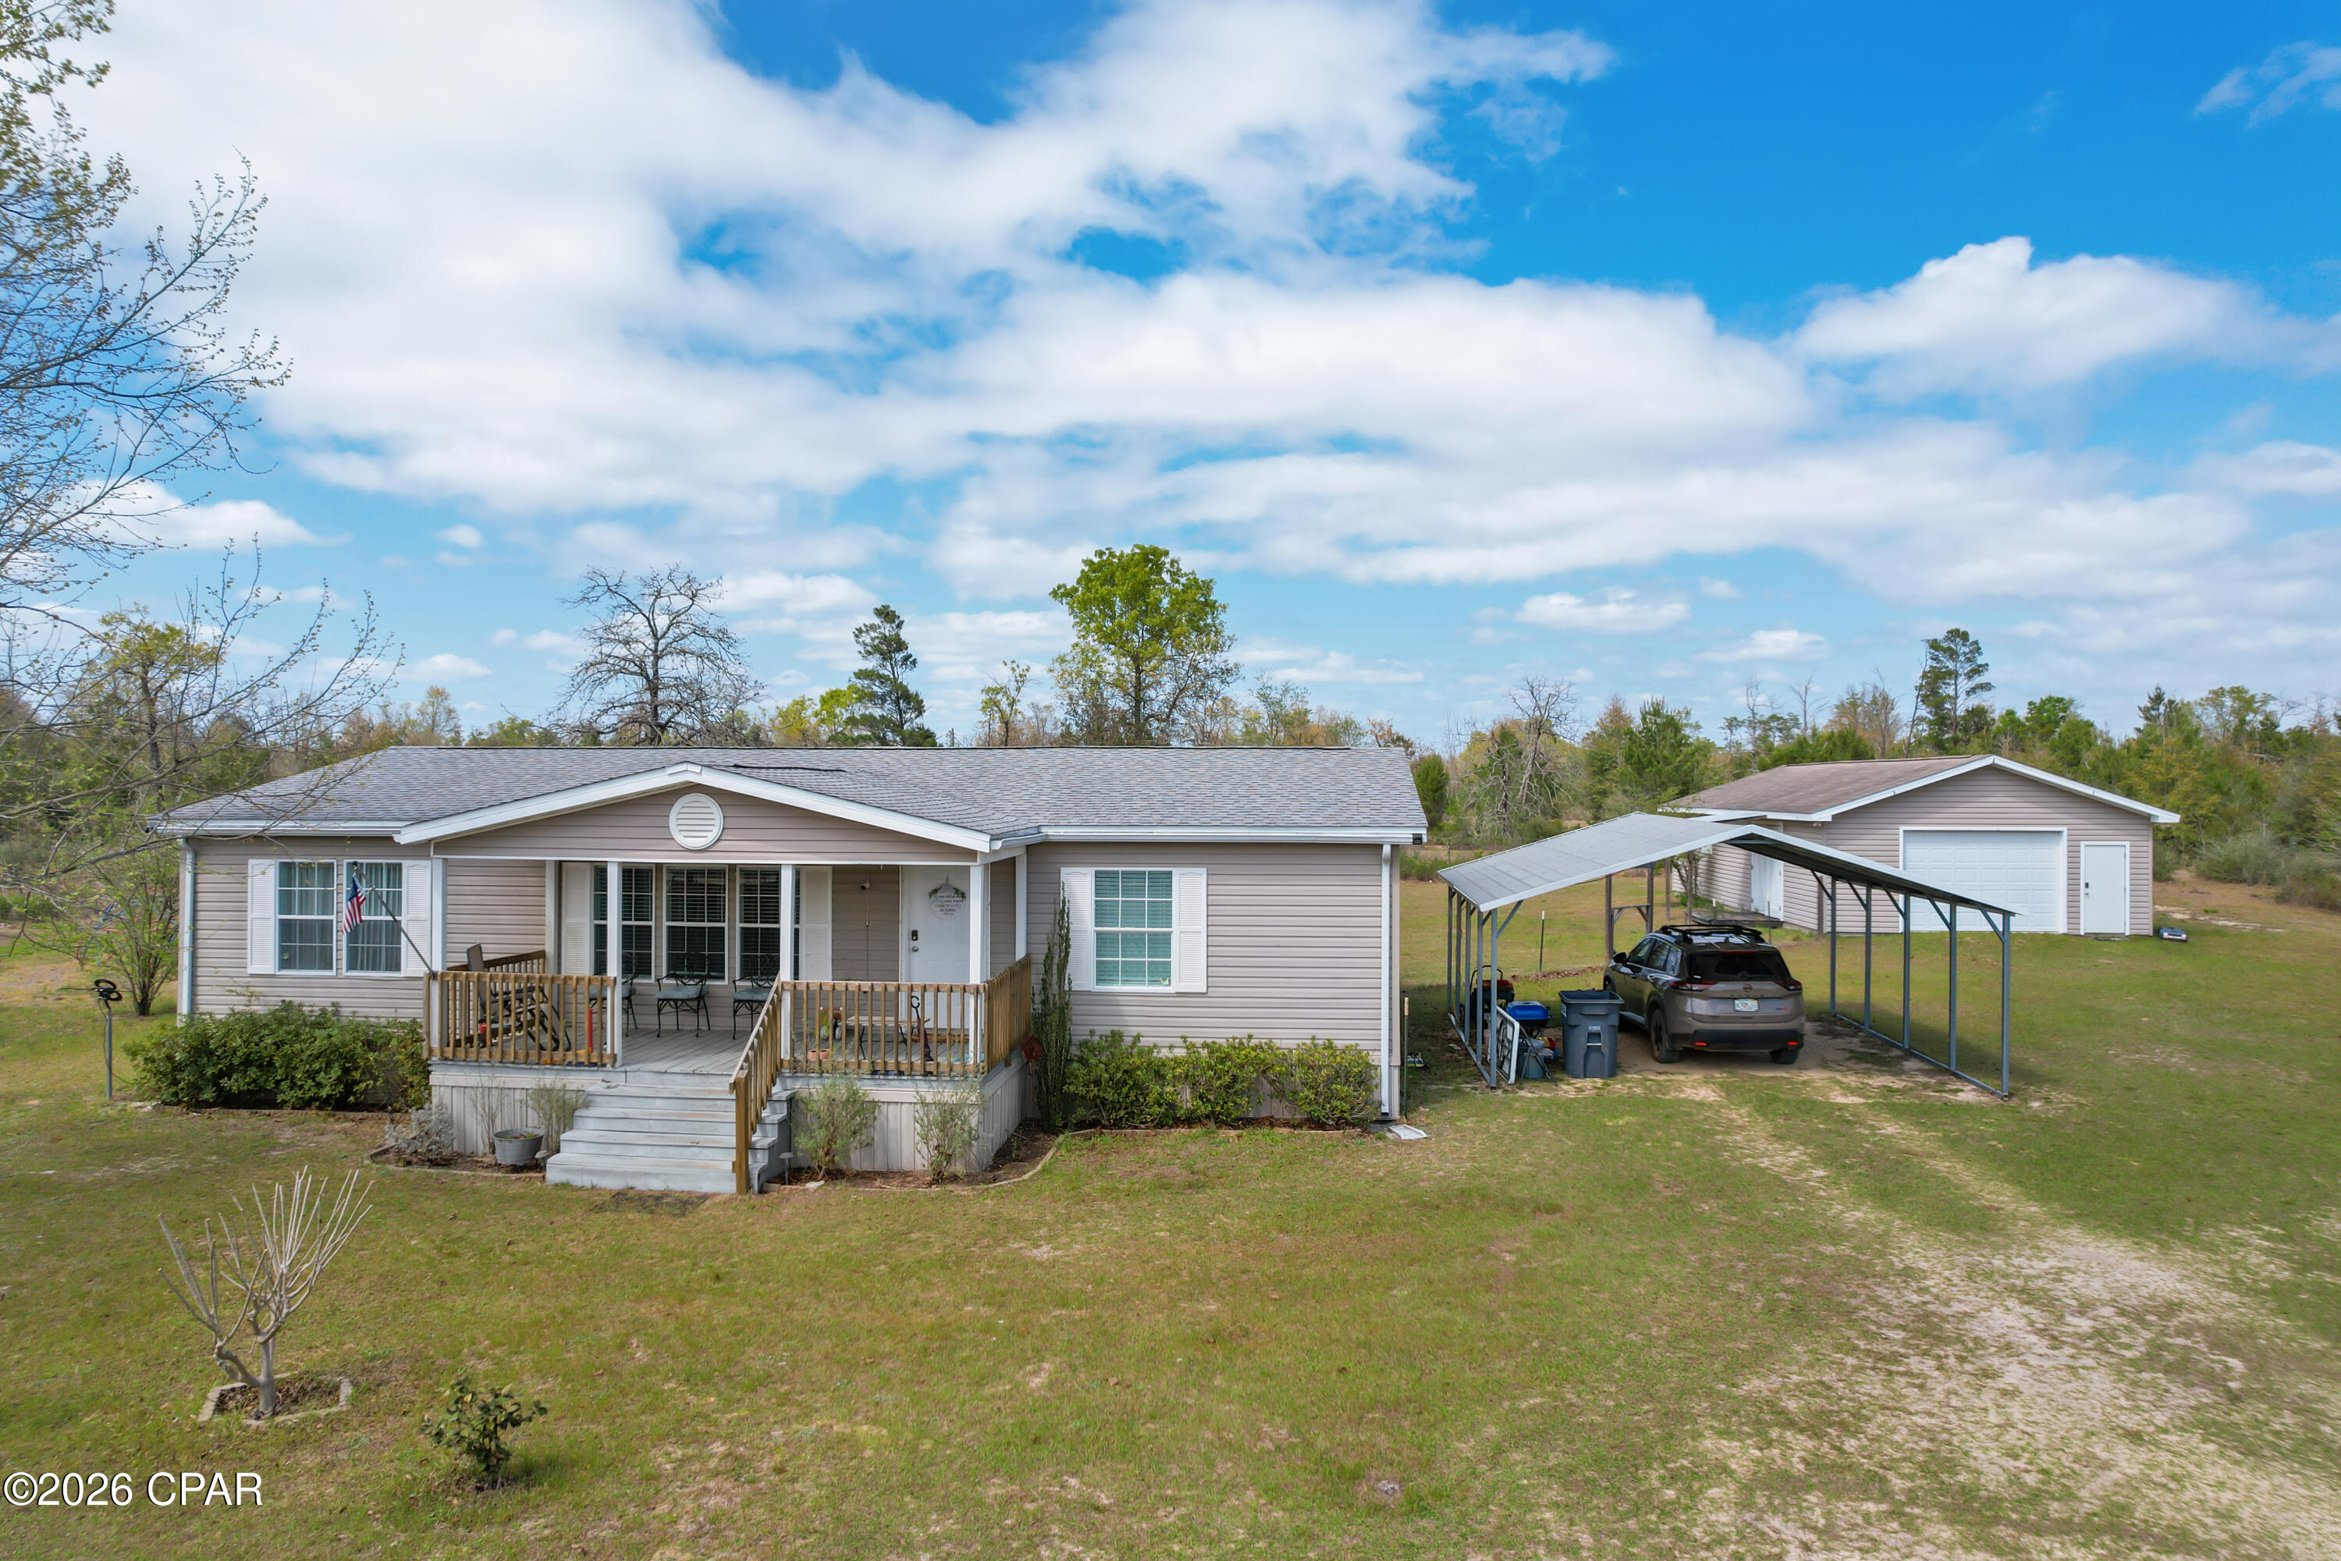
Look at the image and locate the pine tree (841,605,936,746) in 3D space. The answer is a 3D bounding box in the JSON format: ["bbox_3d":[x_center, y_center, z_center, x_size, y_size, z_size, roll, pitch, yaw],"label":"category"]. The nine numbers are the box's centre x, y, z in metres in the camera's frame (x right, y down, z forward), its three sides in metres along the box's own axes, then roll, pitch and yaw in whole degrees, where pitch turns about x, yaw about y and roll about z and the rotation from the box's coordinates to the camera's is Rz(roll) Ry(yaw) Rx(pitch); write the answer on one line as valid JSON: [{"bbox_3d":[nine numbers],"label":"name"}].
[{"bbox_3d":[-9.688,-1.172,48.999,3.257,9.686,3.095,0,0,0],"label":"pine tree"}]

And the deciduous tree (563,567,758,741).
[{"bbox_3d":[-16.476,-1.612,45.998,6.410,10.541,6.410,0,0,0],"label":"deciduous tree"}]

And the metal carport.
[{"bbox_3d":[7.204,2.136,20.012,6.246,3.201,5.766,0,0,5],"label":"metal carport"}]

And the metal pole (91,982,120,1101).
[{"bbox_3d":[-12.354,2.994,16.603,0.330,1.420,0.300,0,0,0],"label":"metal pole"}]

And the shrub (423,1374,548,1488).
[{"bbox_3d":[-3.669,3.465,7.653,0.660,0.640,0.600,0,0,0],"label":"shrub"}]

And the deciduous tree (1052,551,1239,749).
[{"bbox_3d":[-0.914,-2.000,46.998,6.189,11.385,6.189,0,0,0],"label":"deciduous tree"}]

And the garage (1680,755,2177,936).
[{"bbox_3d":[19.631,1.551,39.917,8.271,4.176,12.991,0,0,4],"label":"garage"}]

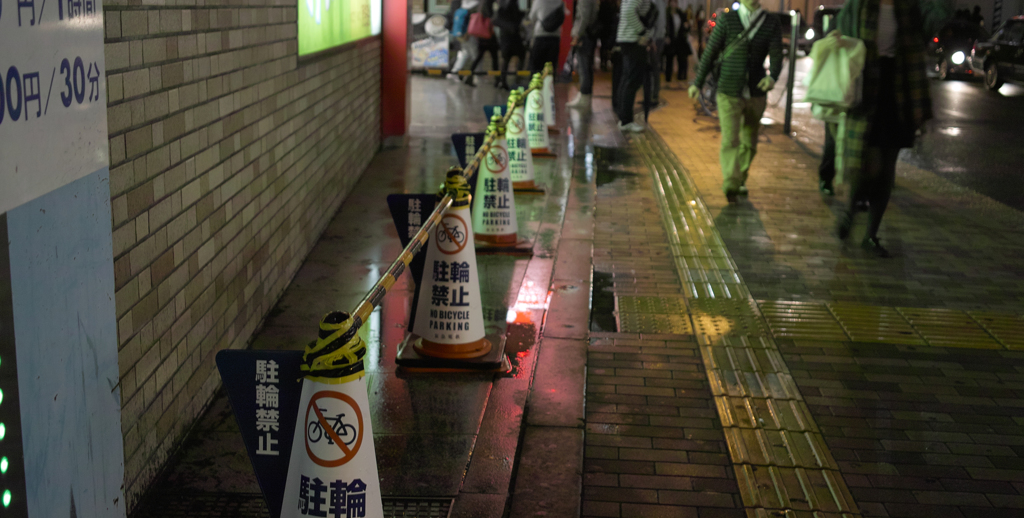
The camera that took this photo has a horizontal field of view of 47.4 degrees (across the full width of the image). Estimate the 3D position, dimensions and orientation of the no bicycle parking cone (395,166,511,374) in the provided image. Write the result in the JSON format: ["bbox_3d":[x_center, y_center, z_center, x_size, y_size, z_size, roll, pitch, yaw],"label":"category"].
[{"bbox_3d":[-0.192,0.012,4.272,0.400,0.715,0.400,2,12,2],"label":"no bicycle parking cone"}]

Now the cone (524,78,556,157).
[{"bbox_3d":[0.215,-1.267,10.188,0.380,0.710,0.380,2,12,0],"label":"cone"}]

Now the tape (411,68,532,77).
[{"bbox_3d":[-0.358,-1.893,11.850,1.362,0.050,0.045,-3,13,-22],"label":"tape"}]

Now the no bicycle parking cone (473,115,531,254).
[{"bbox_3d":[-0.066,-0.413,6.261,0.390,0.710,0.390,1,12,0],"label":"no bicycle parking cone"}]

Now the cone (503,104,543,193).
[{"bbox_3d":[0.050,-0.848,8.244,0.380,0.710,0.380,2,12,0],"label":"cone"}]

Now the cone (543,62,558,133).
[{"bbox_3d":[0.352,-1.685,12.122,0.380,0.710,0.380,0,12,-8],"label":"cone"}]

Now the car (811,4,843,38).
[{"bbox_3d":[10.442,-7.365,38.032,1.720,1.500,4.400,5,13,15],"label":"car"}]

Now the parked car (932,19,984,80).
[{"bbox_3d":[11.016,-5.184,28.322,1.750,1.480,4.400,2,12,4],"label":"parked car"}]

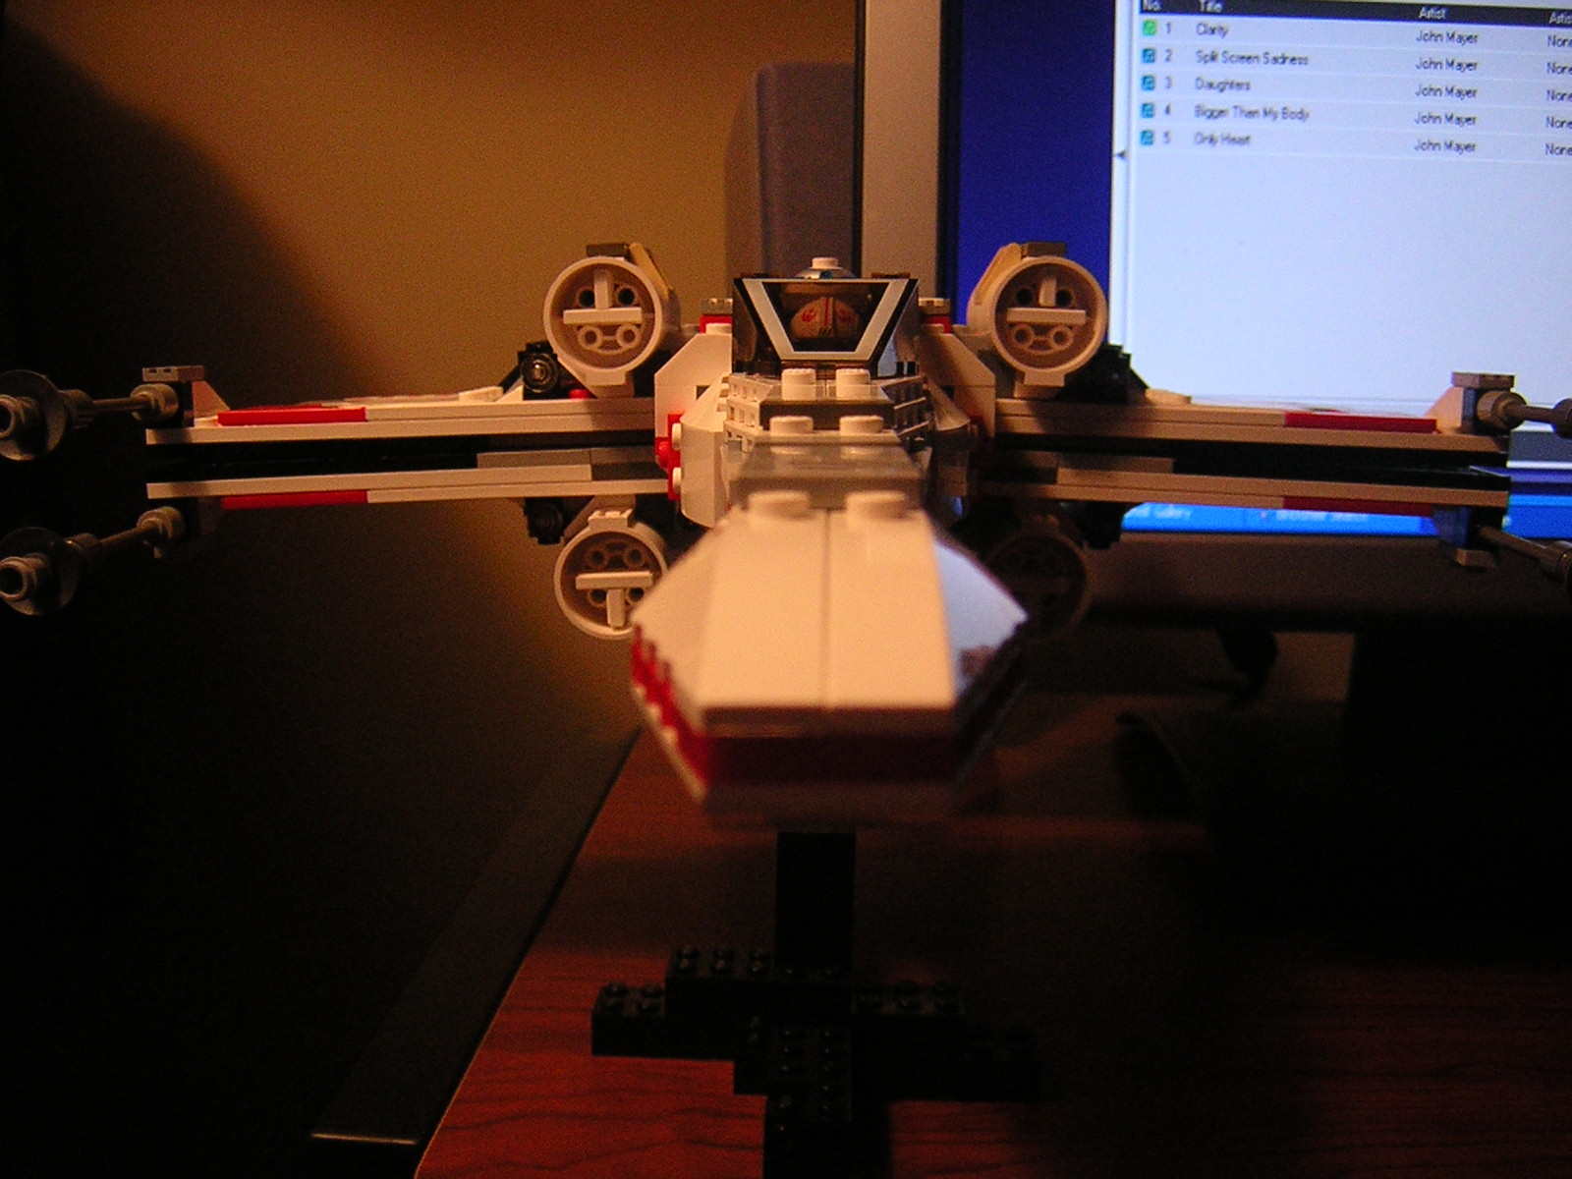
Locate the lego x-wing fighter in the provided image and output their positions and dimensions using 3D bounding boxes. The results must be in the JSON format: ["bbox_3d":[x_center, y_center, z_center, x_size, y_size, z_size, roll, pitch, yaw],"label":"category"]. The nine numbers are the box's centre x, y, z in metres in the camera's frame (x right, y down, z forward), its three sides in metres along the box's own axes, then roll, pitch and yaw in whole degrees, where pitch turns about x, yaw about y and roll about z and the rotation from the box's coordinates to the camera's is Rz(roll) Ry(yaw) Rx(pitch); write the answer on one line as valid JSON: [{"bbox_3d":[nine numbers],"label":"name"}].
[{"bbox_3d":[0.006,-0.019,0.264,0.298,0.083,0.332,0,9,1],"label":"lego x-wing fighter"}]

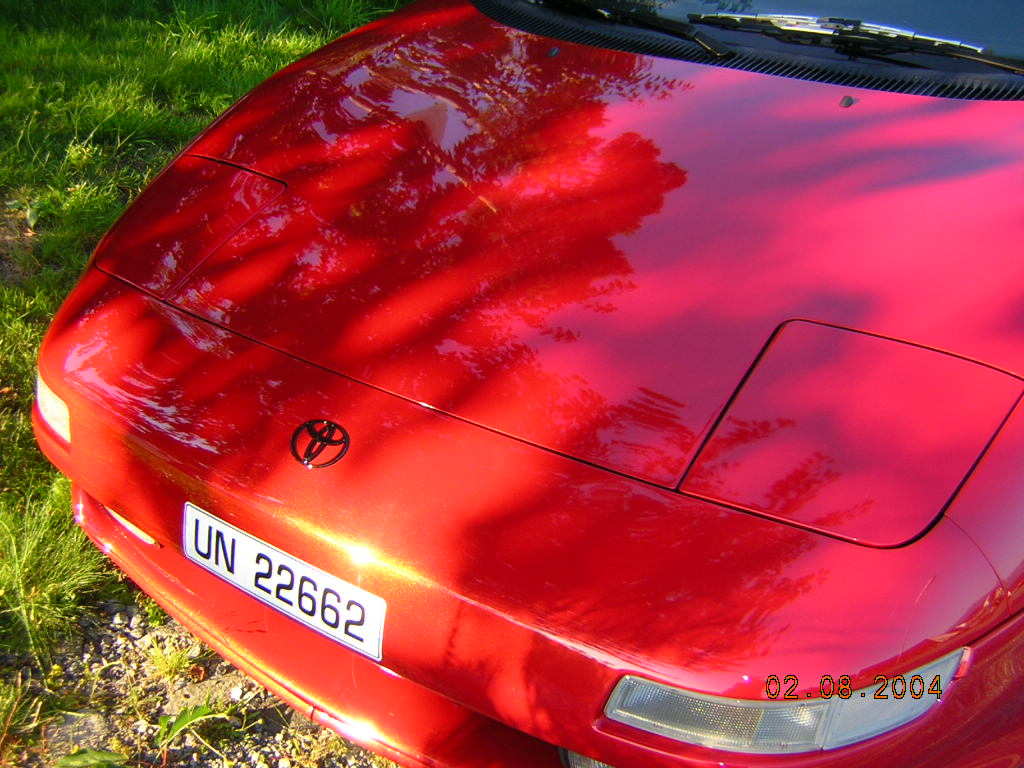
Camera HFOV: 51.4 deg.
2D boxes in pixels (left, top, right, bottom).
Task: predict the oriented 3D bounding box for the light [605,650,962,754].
[{"bbox_3d":[0.305,0.343,1.186,0.396,0.083,0.107,2,31,4],"label":"light"}]

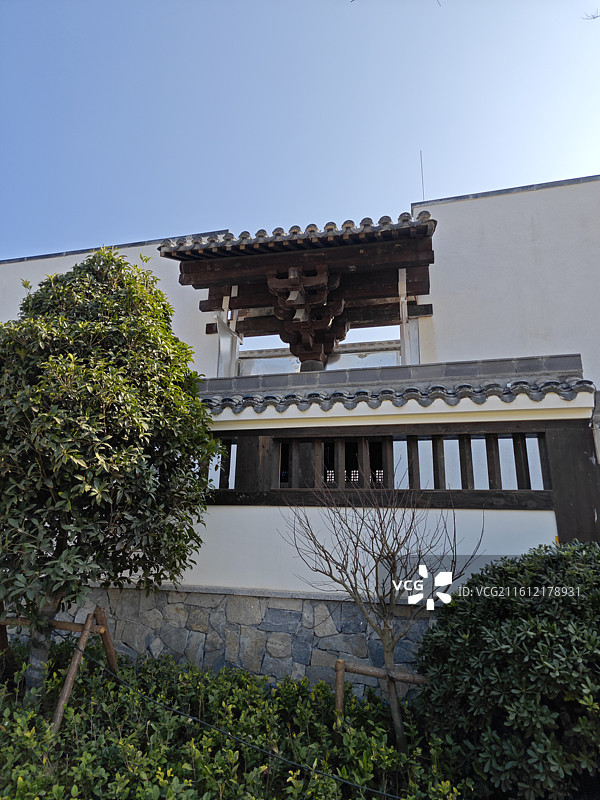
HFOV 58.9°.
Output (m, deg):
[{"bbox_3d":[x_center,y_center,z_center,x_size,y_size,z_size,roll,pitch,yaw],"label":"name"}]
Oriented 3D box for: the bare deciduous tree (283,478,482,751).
[{"bbox_3d":[0.572,1.533,3.874,1.400,1.889,1.300,-3,-17,16],"label":"bare deciduous tree"}]

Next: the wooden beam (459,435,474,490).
[{"bbox_3d":[1.498,0.571,4.782,0.090,0.510,0.075,-3,-17,16],"label":"wooden beam"}]

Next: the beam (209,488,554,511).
[{"bbox_3d":[0.602,0.934,4.949,3.229,0.167,0.170,-3,-17,16],"label":"beam"}]

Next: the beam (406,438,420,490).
[{"bbox_3d":[1.048,0.594,4.908,0.090,0.510,0.075,-3,-17,16],"label":"beam"}]

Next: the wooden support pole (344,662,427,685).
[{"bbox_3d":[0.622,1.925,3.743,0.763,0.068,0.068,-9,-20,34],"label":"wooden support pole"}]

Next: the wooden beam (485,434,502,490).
[{"bbox_3d":[1.718,0.560,4.719,0.090,0.510,0.075,-3,-17,16],"label":"wooden beam"}]

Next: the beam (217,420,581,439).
[{"bbox_3d":[0.765,0.307,5.091,3.528,0.137,0.170,-3,-17,16],"label":"beam"}]

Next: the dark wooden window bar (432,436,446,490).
[{"bbox_3d":[1.272,0.583,4.845,0.090,0.510,0.075,-3,-17,16],"label":"dark wooden window bar"}]

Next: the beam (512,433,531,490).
[{"bbox_3d":[1.940,0.548,4.657,0.090,0.510,0.075,-3,-17,16],"label":"beam"}]

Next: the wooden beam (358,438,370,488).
[{"bbox_3d":[0.611,0.617,5.032,0.090,0.510,0.075,-3,-17,16],"label":"wooden beam"}]

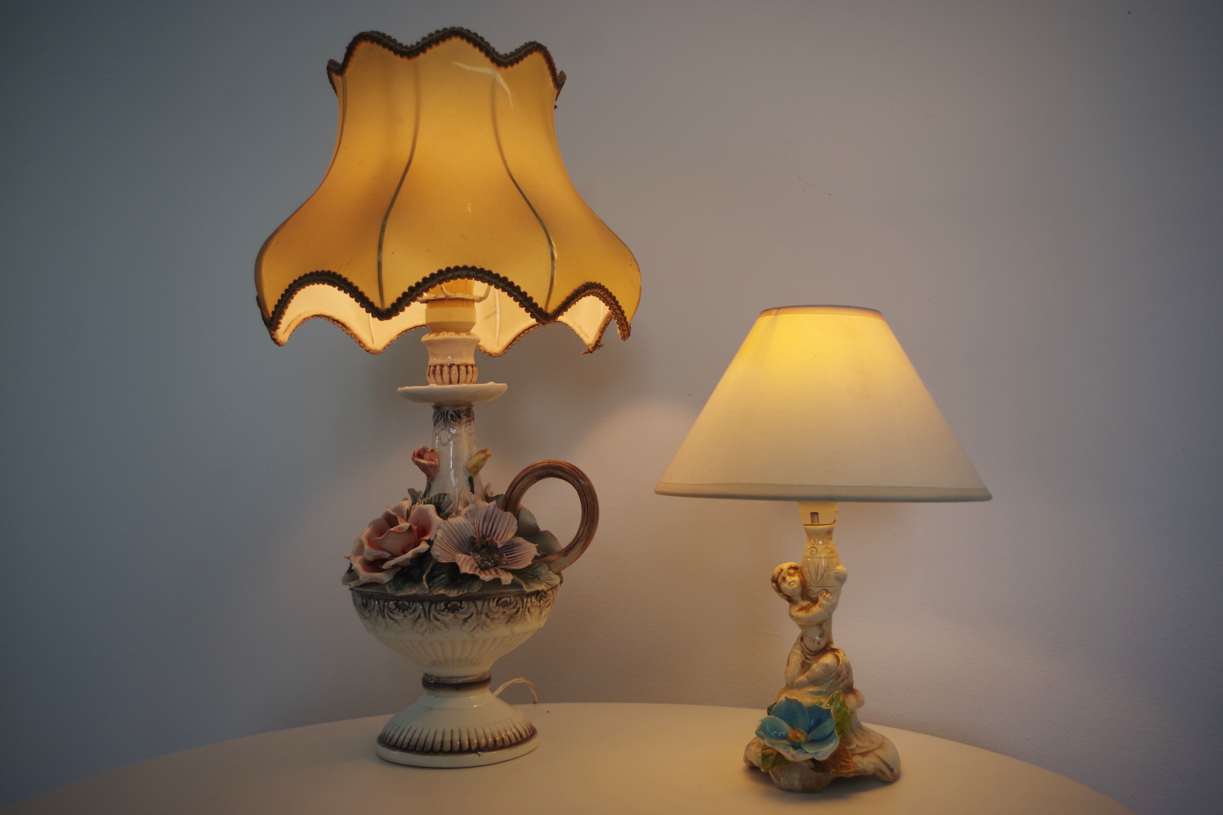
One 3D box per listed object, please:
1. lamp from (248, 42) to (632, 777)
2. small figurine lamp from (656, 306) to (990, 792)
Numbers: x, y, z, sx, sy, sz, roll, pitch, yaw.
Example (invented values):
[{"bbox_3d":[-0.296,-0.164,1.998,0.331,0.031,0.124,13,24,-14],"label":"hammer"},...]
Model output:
[{"bbox_3d":[-0.138,-0.003,0.991,0.328,0.583,0.328,-1,-3,-3],"label":"lamp"},{"bbox_3d":[0.163,0.102,0.883,0.258,0.351,0.258,-2,-3,10],"label":"small figurine lamp"}]

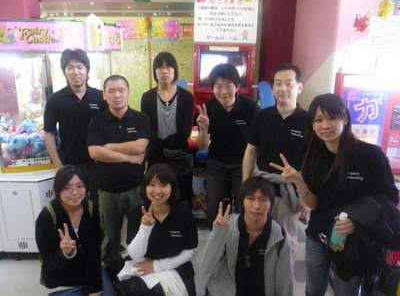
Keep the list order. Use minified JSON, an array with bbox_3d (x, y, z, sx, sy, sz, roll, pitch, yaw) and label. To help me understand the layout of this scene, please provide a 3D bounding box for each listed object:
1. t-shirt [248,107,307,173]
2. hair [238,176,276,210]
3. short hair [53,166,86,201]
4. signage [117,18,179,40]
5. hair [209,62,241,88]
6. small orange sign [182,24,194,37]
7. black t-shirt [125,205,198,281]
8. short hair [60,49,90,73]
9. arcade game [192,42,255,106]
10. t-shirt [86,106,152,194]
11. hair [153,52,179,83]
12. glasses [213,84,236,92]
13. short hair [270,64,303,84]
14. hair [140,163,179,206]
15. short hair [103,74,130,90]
[{"bbox_3d":[0.528,-0.003,2.250,0.450,0.560,0.270,3,17,8],"label":"t-shirt"},{"bbox_3d":[0.327,0.261,1.970,0.195,0.190,0.210,2,15,9],"label":"hair"},{"bbox_3d":[-0.742,0.200,1.980,0.185,0.200,0.205,-8,16,-27],"label":"short hair"},{"bbox_3d":[-0.514,-1.207,3.550,0.630,0.200,0.020,1,16,0],"label":"signage"},{"bbox_3d":[0.160,-0.468,2.270,0.190,0.165,0.205,2,25,7],"label":"hair"},{"bbox_3d":[-0.124,-1.271,3.750,0.115,0.120,0.010,0,15,0],"label":"small orange sign"},{"bbox_3d":[-0.217,0.524,2.030,0.420,0.440,0.270,-1,17,-5],"label":"black t-shirt"},{"bbox_3d":[-0.905,-0.629,2.520,0.195,0.175,0.210,-6,16,-21],"label":"short hair"},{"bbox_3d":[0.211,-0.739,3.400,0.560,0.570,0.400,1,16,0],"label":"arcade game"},{"bbox_3d":[-0.603,0.030,2.600,0.465,0.650,0.290,-2,17,-10],"label":"t-shirt"},{"bbox_3d":[-0.281,-0.651,2.830,0.208,0.250,0.220,0,16,-3],"label":"hair"},{"bbox_3d":[0.158,-0.382,2.210,0.145,0.045,0.125,-2,26,13],"label":"glasses"},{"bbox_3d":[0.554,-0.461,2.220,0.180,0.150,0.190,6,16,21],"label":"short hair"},{"bbox_3d":[-0.228,0.205,2.000,0.210,0.225,0.210,-1,15,-4],"label":"hair"},{"bbox_3d":[-0.598,-0.461,2.500,0.188,0.145,0.200,-2,17,-8],"label":"short hair"}]

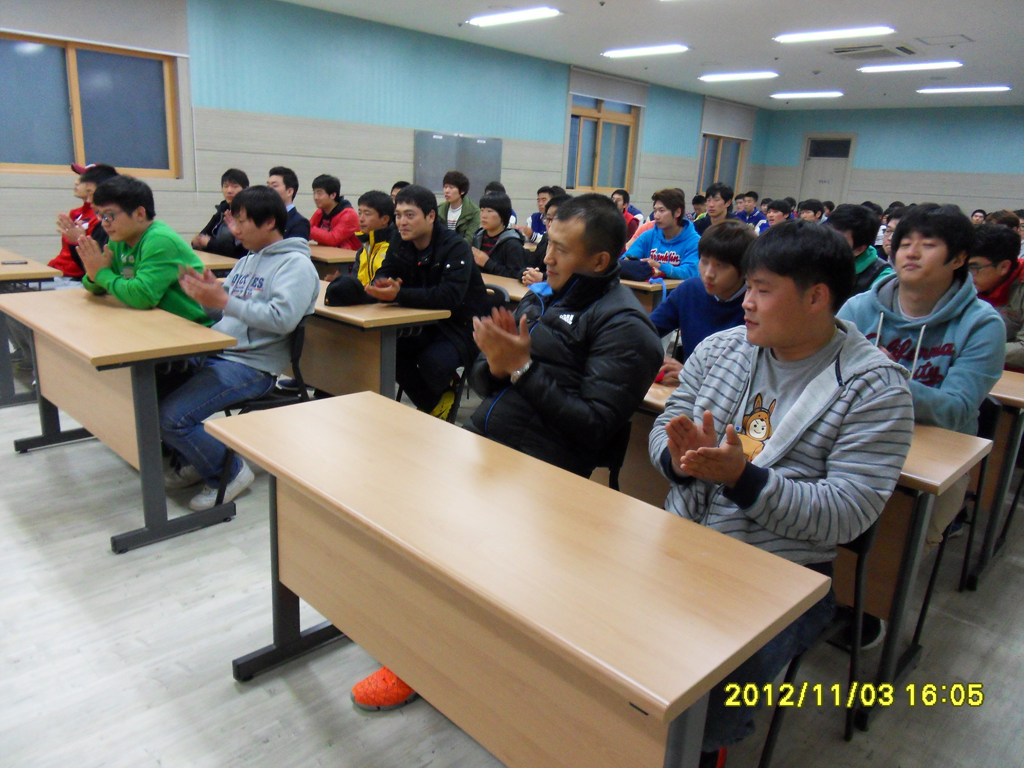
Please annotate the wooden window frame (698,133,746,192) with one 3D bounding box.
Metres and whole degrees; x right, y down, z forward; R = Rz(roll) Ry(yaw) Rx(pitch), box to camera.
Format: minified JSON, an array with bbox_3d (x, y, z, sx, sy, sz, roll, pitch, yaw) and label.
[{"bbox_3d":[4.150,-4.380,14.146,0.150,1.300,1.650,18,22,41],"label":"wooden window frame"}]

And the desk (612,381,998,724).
[{"bbox_3d":[0.615,0.390,2.259,1.307,0.720,0.480,18,22,41],"label":"desk"}]

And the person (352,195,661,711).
[{"bbox_3d":[0.022,0.200,1.840,0.800,1.340,0.550,-9,20,-37],"label":"person"}]

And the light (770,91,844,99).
[{"bbox_3d":[4.879,-4.763,11.723,1.200,0.080,0.220,14,19,34],"label":"light"}]

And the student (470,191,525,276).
[{"bbox_3d":[-0.205,-0.641,4.733,0.500,1.239,0.780,18,22,41],"label":"student"}]

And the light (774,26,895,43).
[{"bbox_3d":[3.253,-3.585,7.231,0.280,0.080,1.200,-13,22,-43],"label":"light"}]

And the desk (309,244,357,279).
[{"bbox_3d":[-1.681,-0.747,5.940,1.380,0.740,0.500,18,21,42],"label":"desk"}]

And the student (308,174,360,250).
[{"bbox_3d":[-1.625,-1.102,6.119,0.520,1.330,0.720,18,21,42],"label":"student"}]

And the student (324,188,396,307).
[{"bbox_3d":[-0.891,-0.464,4.019,0.500,1.223,0.780,18,22,41],"label":"student"}]

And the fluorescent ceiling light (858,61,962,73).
[{"bbox_3d":[4.909,-3.956,8.806,0.280,0.080,1.200,-13,22,-43],"label":"fluorescent ceiling light"}]

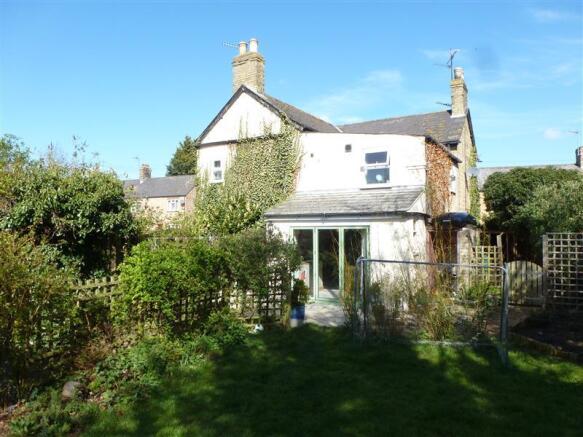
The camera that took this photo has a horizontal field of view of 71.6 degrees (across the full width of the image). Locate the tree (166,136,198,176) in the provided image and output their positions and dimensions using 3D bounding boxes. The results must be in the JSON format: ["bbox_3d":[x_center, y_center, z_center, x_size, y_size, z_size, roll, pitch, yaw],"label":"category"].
[{"bbox_3d":[-14.266,-4.616,57.036,7.500,13.902,7.500,-1,0,0],"label":"tree"}]

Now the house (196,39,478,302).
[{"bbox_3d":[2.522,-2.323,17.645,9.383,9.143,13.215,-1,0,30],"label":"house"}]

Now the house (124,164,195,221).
[{"bbox_3d":[-13.265,-1.809,45.152,10.200,8.379,6.800,-1,0,28],"label":"house"}]

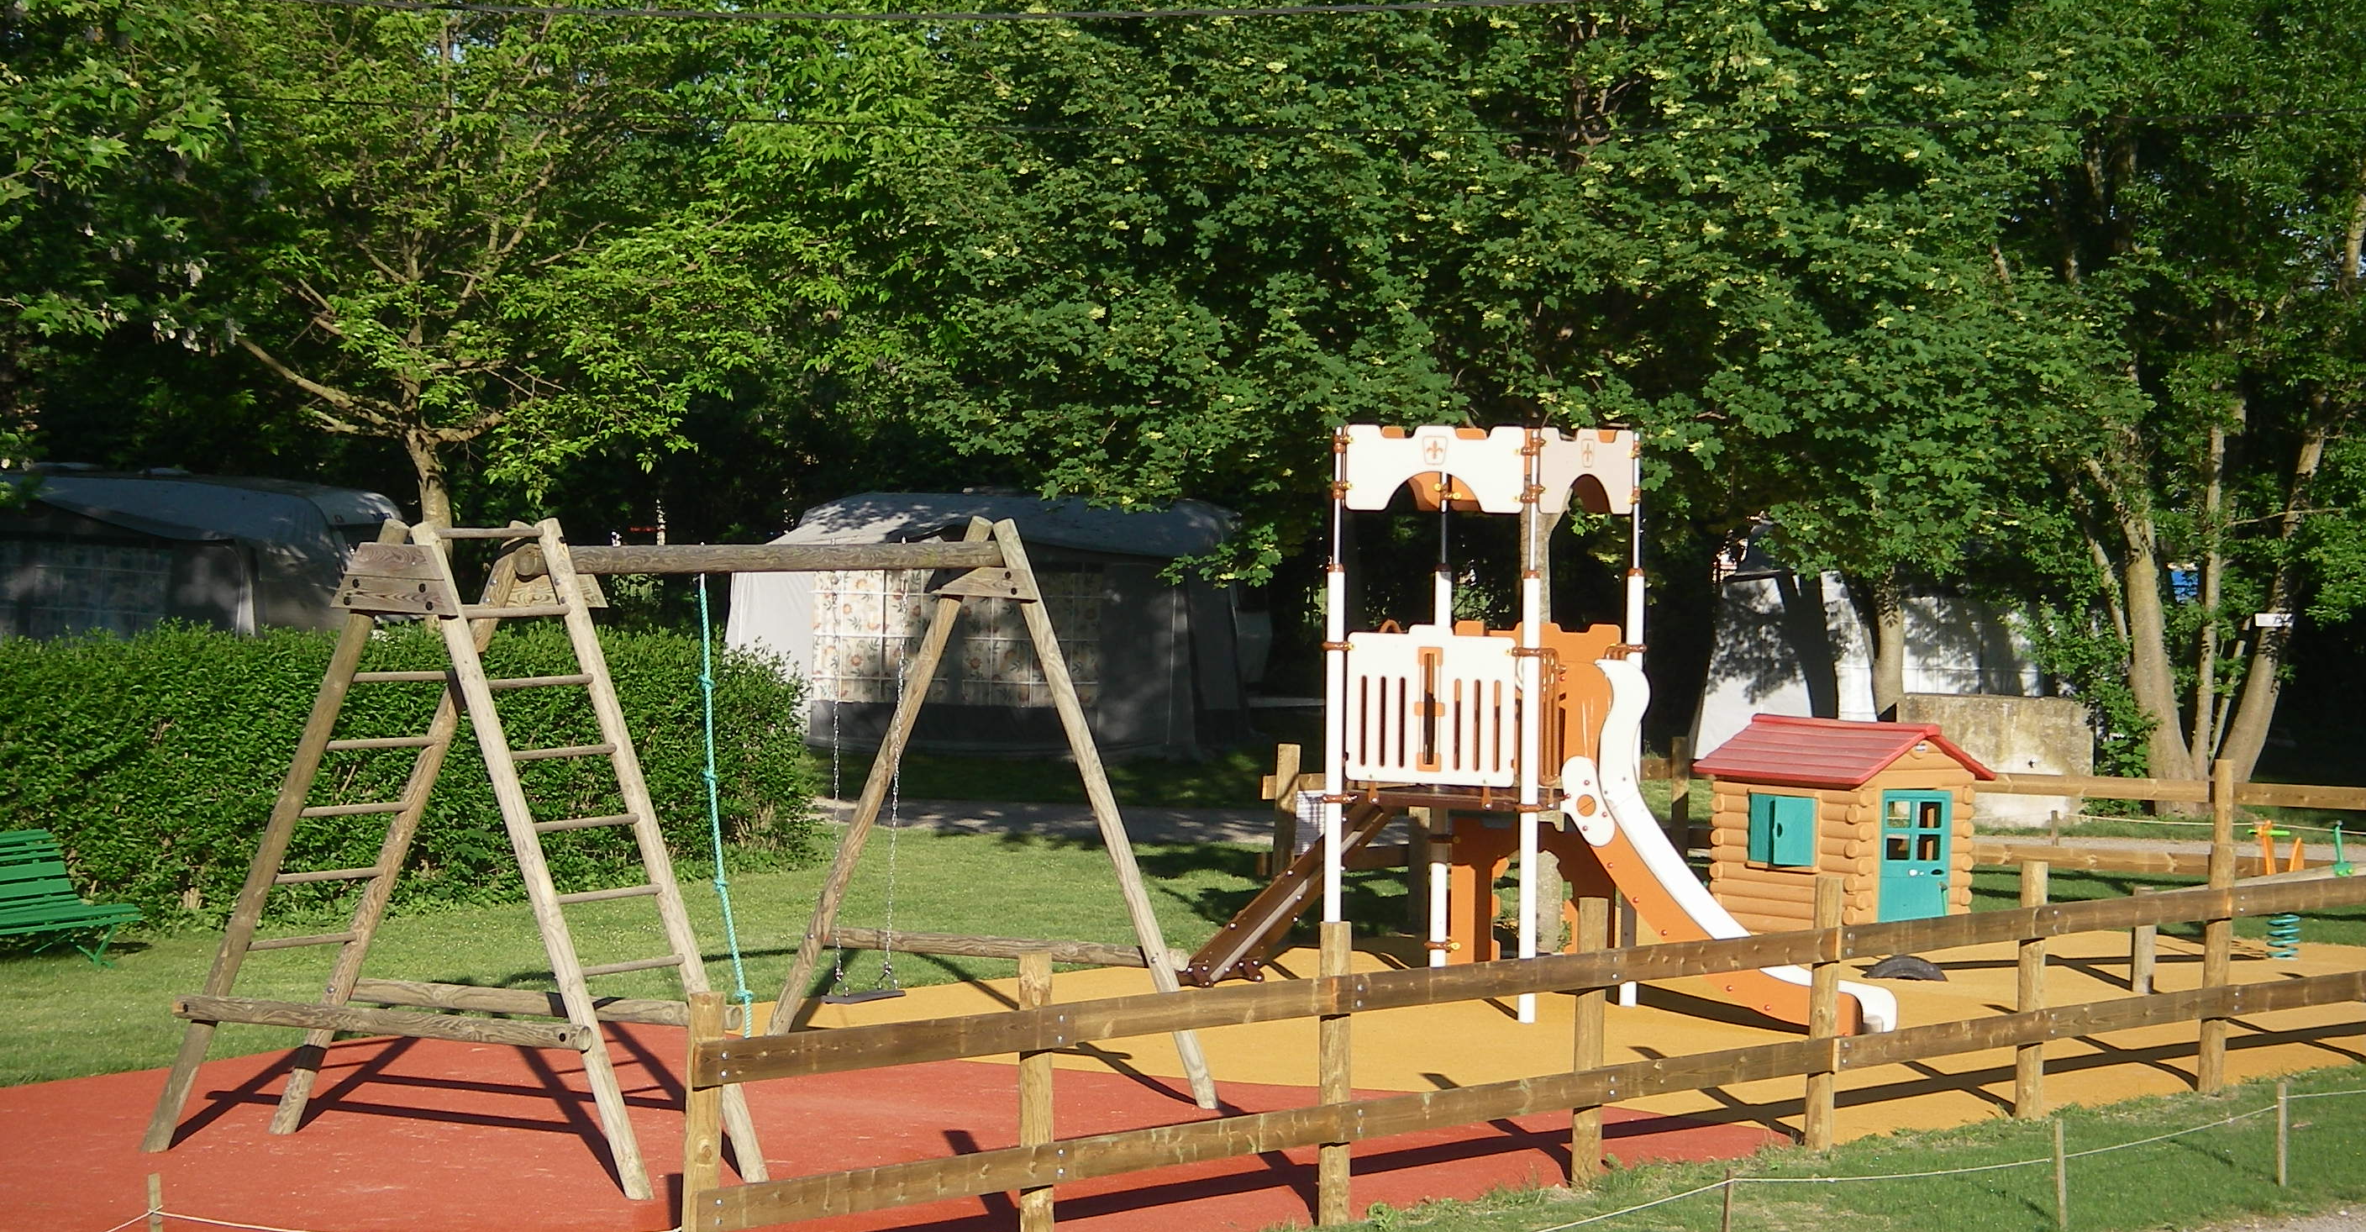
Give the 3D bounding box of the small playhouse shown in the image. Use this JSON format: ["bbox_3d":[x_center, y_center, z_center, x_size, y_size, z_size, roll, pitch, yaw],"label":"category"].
[{"bbox_3d":[3.831,1.226,32.974,1.081,1.246,1.503,0,2,-36],"label":"small playhouse"}]

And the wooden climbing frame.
[{"bbox_3d":[-1.830,0.811,22.200,2.339,2.369,4.028,2,2,31],"label":"wooden climbing frame"}]

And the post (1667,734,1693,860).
[{"bbox_3d":[3.014,1.260,34.544,0.103,1.061,0.103,2,2,38],"label":"post"}]

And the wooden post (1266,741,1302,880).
[{"bbox_3d":[0.551,1.280,31.248,0.118,1.092,0.118,2,2,38],"label":"wooden post"}]

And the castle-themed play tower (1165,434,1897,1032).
[{"bbox_3d":[1.702,0.504,27.831,3.780,2.853,1.257,2,2,31],"label":"castle-themed play tower"}]

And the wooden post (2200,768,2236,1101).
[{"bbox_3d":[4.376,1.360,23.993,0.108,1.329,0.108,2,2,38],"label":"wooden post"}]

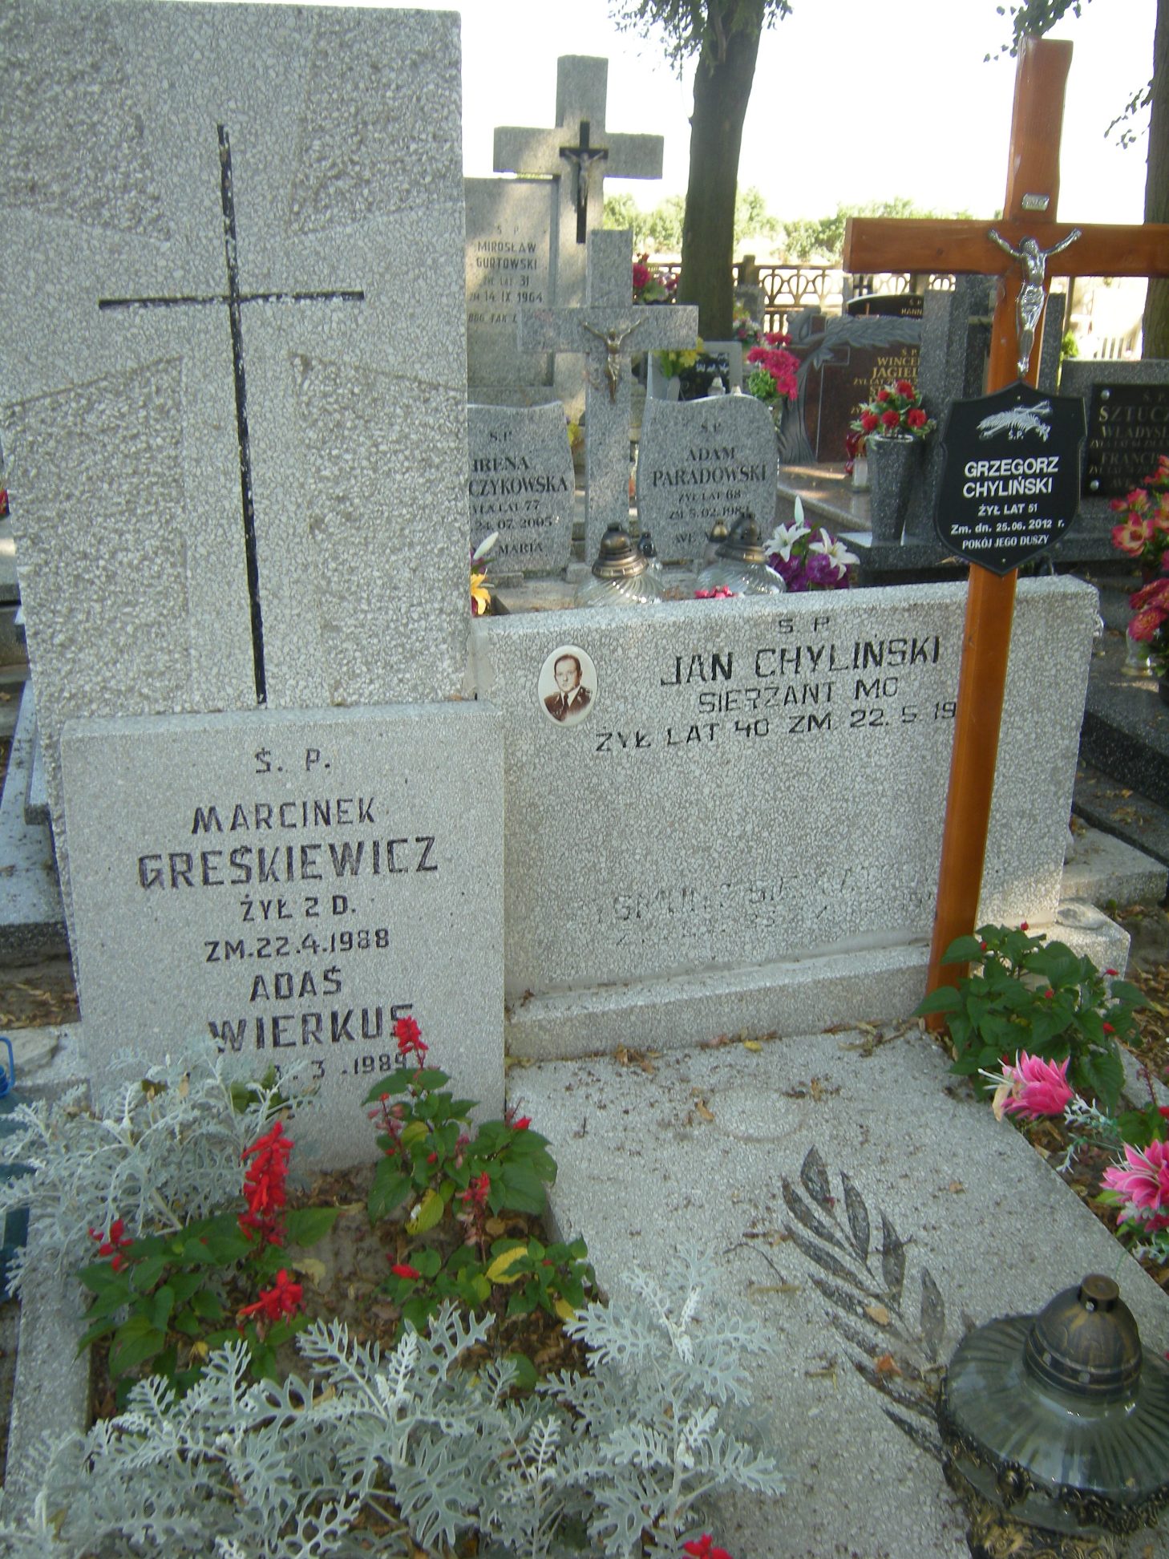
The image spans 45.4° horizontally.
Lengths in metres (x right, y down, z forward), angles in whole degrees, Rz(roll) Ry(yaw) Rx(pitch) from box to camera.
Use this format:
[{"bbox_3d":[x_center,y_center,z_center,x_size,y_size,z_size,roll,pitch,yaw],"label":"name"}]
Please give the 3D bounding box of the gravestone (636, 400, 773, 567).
[{"bbox_3d":[0.432,-1.087,5.064,0.535,0.602,0.100,-5,21,-15],"label":"gravestone"}]

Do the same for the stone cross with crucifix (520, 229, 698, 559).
[{"bbox_3d":[0.075,-1.315,4.859,0.632,1.110,0.130,-5,21,-15],"label":"stone cross with crucifix"}]

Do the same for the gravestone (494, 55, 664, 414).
[{"bbox_3d":[-0.045,-2.805,7.295,0.903,1.715,0.200,-5,21,-15],"label":"gravestone"}]

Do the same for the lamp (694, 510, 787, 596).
[{"bbox_3d":[0.487,-0.676,4.370,0.285,0.335,0.285,-5,21,-15],"label":"lamp"}]

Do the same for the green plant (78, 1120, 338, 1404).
[{"bbox_3d":[-0.444,0.546,1.643,0.280,0.260,0.250,-5,21,-15],"label":"green plant"}]

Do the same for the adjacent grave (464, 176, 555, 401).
[{"bbox_3d":[-0.418,-2.584,7.340,0.493,1.054,0.130,-5,21,-15],"label":"adjacent grave"}]

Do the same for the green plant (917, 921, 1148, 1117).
[{"bbox_3d":[0.723,0.364,2.237,0.340,0.250,0.270,-5,21,-15],"label":"green plant"}]

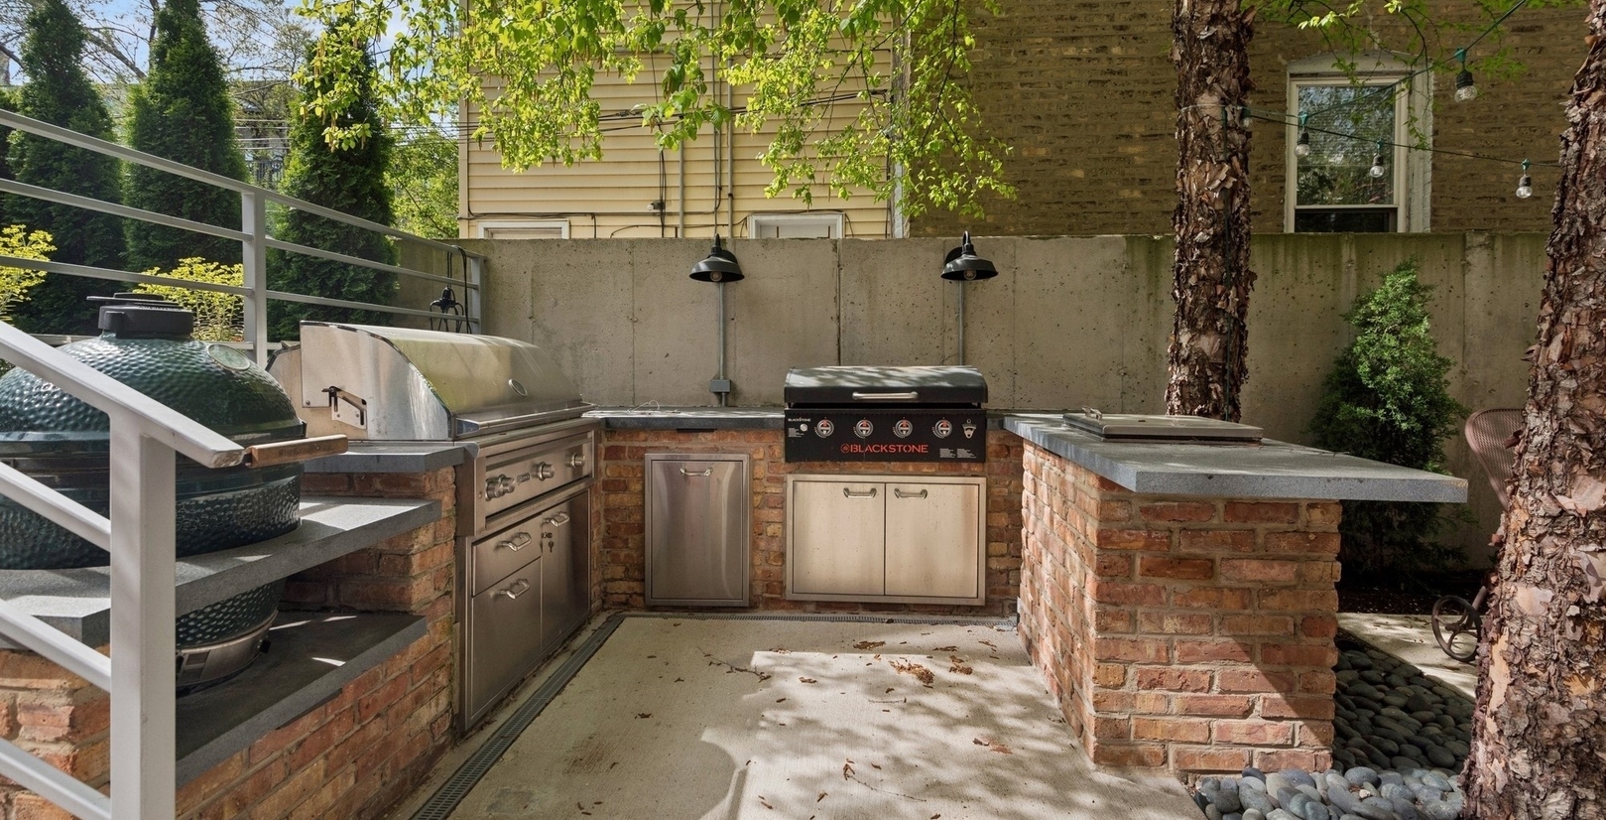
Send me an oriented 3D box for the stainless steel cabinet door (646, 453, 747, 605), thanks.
[{"bbox_3d":[-0.484,0.554,3.300,0.475,0.690,0.060,0,2,5],"label":"stainless steel cabinet door"}]

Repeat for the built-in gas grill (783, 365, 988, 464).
[{"bbox_3d":[0.408,0.004,3.546,0.920,0.430,0.600,0,3,6],"label":"built-in gas grill"}]

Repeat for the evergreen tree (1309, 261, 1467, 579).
[{"bbox_3d":[3.021,0.071,3.703,0.680,1.680,0.680,1,2,3],"label":"evergreen tree"}]

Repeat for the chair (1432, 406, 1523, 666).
[{"bbox_3d":[2.819,0.499,2.618,0.620,0.980,0.780,0,3,6],"label":"chair"}]

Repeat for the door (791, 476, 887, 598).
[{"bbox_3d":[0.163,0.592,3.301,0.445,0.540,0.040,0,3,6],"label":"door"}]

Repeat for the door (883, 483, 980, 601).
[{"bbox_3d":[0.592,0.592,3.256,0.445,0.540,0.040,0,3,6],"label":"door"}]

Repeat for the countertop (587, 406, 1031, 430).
[{"bbox_3d":[0.051,0.044,3.685,2.060,0.050,0.740,0,3,6],"label":"countertop"}]

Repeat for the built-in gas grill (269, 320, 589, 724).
[{"bbox_3d":[-1.236,0.313,2.558,0.650,1.190,1.000,1,2,3],"label":"built-in gas grill"}]

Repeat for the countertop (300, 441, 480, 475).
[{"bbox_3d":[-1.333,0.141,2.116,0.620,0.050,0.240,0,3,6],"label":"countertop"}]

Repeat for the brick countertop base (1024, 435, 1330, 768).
[{"bbox_3d":[1.095,0.532,2.256,0.605,0.765,0.880,1,2,4],"label":"brick countertop base"}]

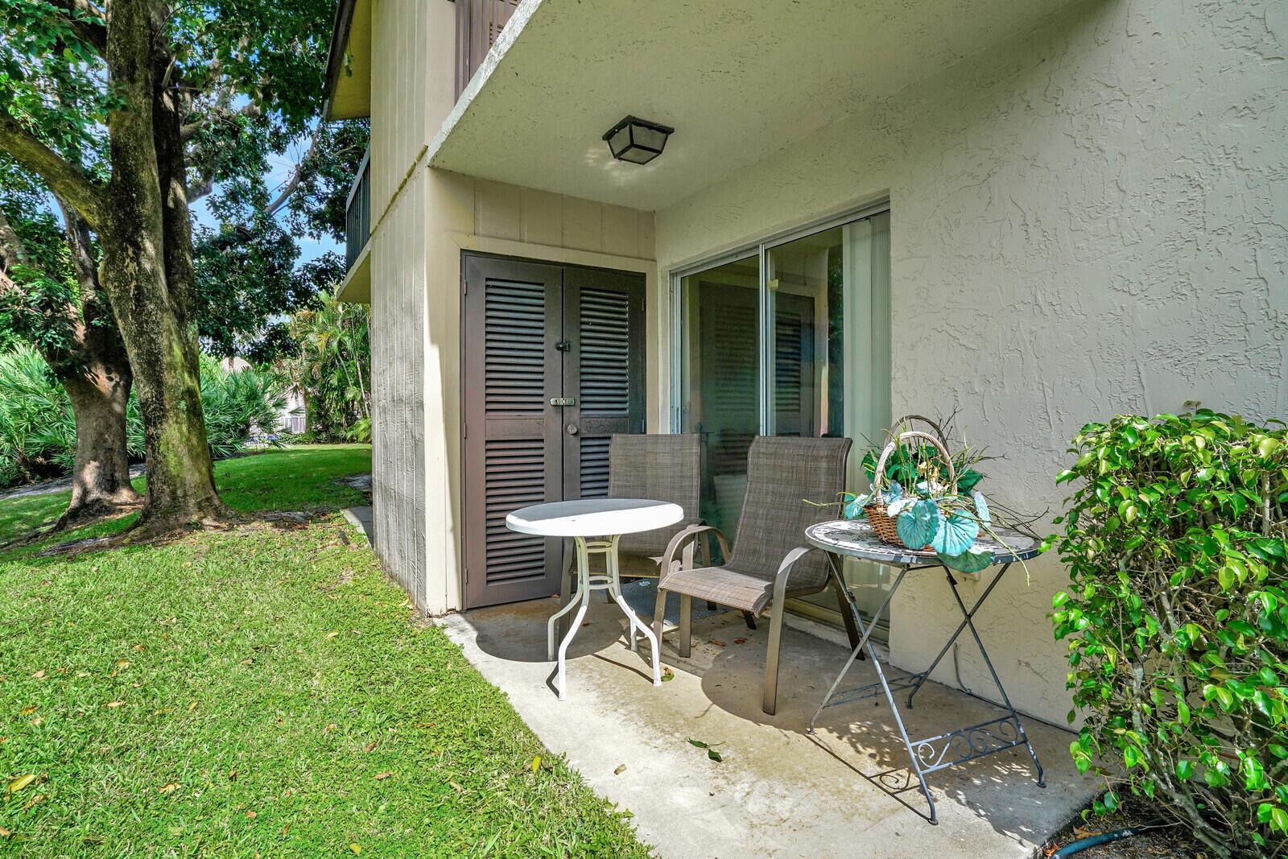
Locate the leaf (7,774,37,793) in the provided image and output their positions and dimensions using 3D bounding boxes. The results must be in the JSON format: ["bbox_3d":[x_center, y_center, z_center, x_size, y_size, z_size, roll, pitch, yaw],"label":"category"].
[{"bbox_3d":[-1.851,1.048,1.704,0.036,0.018,0.080,0,1,0],"label":"leaf"}]

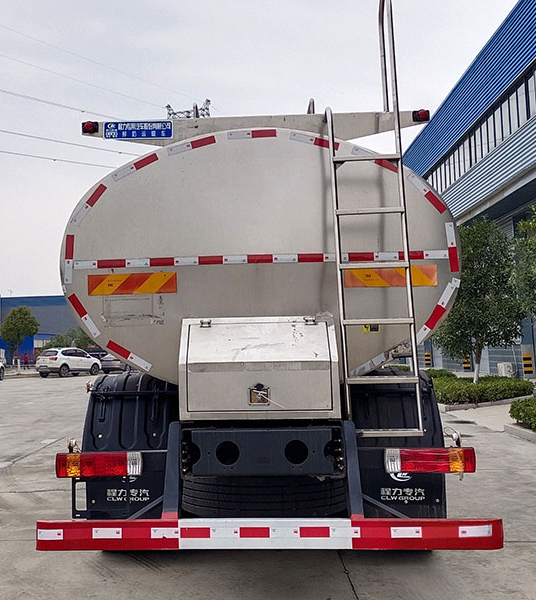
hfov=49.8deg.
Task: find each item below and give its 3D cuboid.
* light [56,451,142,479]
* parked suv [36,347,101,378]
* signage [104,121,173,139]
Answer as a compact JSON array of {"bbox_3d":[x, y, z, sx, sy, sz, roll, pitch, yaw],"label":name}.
[{"bbox_3d":[-0.901,0.893,3.144,0.457,0.125,0.090,-2,-5,2],"label":"light"},{"bbox_3d":[-12.684,4.035,37.200,1.840,1.750,4.600,-4,-5,24],"label":"parked suv"},{"bbox_3d":[-0.830,-1.088,3.710,0.445,0.117,0.020,-2,-5,2],"label":"signage"}]

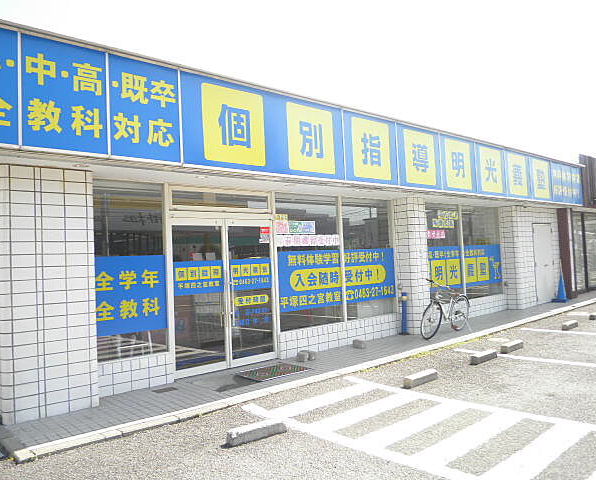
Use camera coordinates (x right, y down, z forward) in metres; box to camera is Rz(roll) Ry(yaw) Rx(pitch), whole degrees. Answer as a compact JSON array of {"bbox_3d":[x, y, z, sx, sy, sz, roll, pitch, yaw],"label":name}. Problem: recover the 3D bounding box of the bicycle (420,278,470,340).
[{"bbox_3d":[2.756,1.221,8.759,1.780,1.060,0.570,0,-3,-45],"label":"bicycle"}]

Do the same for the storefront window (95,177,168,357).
[{"bbox_3d":[-2.078,0.362,6.056,0.912,2.189,0.100,-1,-3,-41],"label":"storefront window"}]

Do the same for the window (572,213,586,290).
[{"bbox_3d":[9.295,0.385,15.853,0.851,2.607,0.100,-1,-3,-41],"label":"window"}]

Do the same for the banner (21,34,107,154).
[{"bbox_3d":[-2.295,-1.411,4.780,0.790,1.096,0.080,-1,-3,-41],"label":"banner"}]

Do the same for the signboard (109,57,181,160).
[{"bbox_3d":[-1.671,-1.422,5.319,0.813,1.107,0.080,-1,-3,-41],"label":"signboard"}]

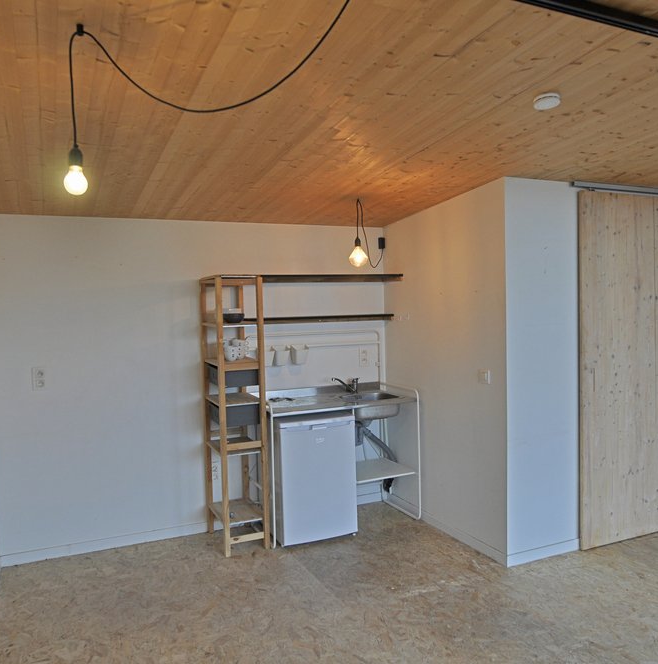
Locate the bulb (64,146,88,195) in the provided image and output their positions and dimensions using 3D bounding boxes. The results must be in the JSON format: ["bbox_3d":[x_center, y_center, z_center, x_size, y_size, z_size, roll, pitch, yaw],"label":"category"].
[{"bbox_3d":[-0.690,-0.442,1.590,0.062,0.135,0.062,-2,3,-25],"label":"bulb"}]

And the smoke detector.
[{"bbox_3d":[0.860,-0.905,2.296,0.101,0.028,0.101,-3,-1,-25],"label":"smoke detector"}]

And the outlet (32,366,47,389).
[{"bbox_3d":[-1.817,0.294,3.661,0.083,0.150,0.020,-2,3,-25],"label":"outlet"}]

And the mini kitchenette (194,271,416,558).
[{"bbox_3d":[-0.109,0.504,4.186,1.470,1.810,0.533,-2,3,-25],"label":"mini kitchenette"}]

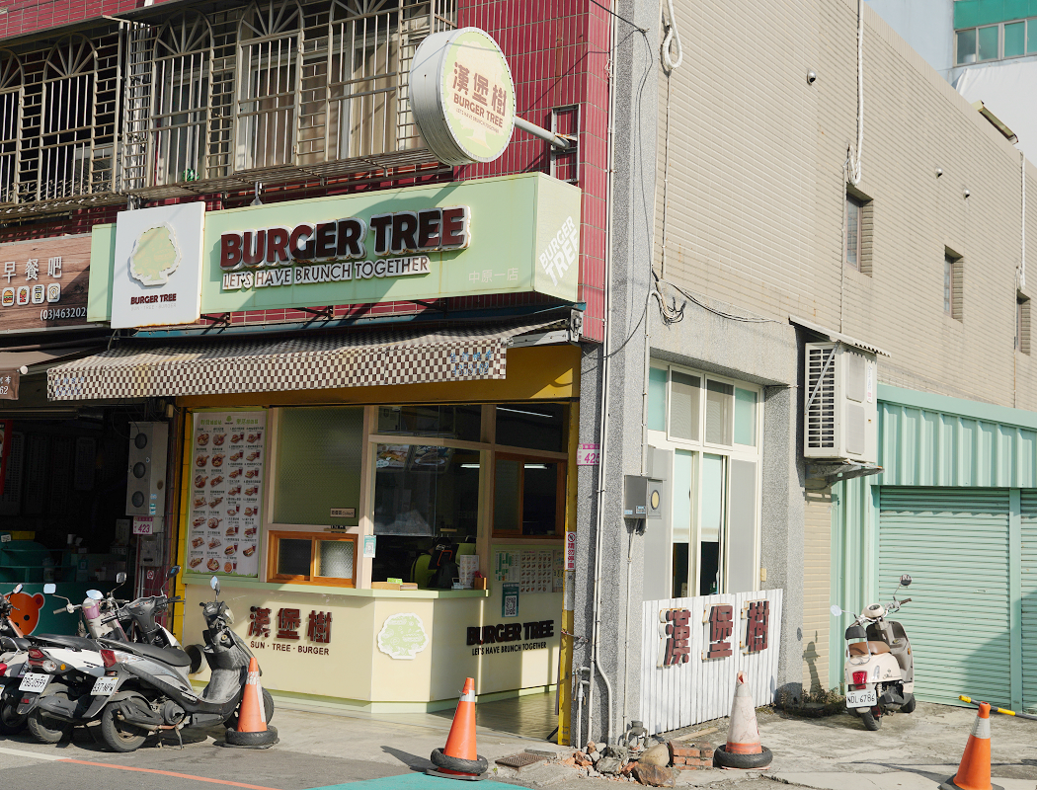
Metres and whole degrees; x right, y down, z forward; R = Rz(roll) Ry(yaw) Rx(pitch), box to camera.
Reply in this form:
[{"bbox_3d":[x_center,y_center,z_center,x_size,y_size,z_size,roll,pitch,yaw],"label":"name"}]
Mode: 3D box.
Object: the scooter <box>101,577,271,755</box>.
[{"bbox_3d":[-2.404,1.987,10.529,0.700,1.180,1.820,-1,-6,32],"label":"scooter"}]

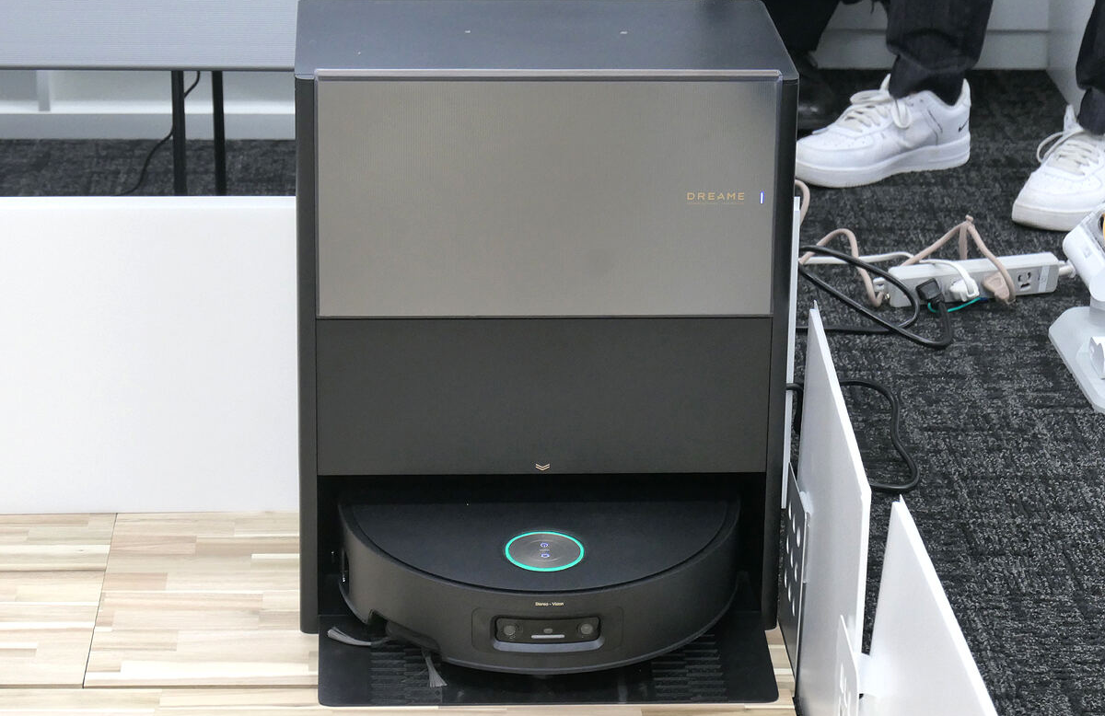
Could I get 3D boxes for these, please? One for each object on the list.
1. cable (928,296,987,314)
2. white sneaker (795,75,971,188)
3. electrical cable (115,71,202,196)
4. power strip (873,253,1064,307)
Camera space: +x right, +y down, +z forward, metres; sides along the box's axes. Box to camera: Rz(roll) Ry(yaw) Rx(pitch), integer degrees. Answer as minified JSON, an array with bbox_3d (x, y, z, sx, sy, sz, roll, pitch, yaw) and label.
[{"bbox_3d":[0.479,-0.068,3.420,0.068,0.014,0.035,-5,22,-16],"label":"cable"},{"bbox_3d":[0.443,-0.320,3.915,0.293,0.130,0.107,-10,24,-27],"label":"white sneaker"},{"bbox_3d":[-0.518,-0.303,3.782,0.115,0.165,0.090,0,21,-3],"label":"electrical cable"},{"bbox_3d":[0.491,-0.094,3.461,0.236,0.036,0.043,-5,22,-16],"label":"power strip"}]

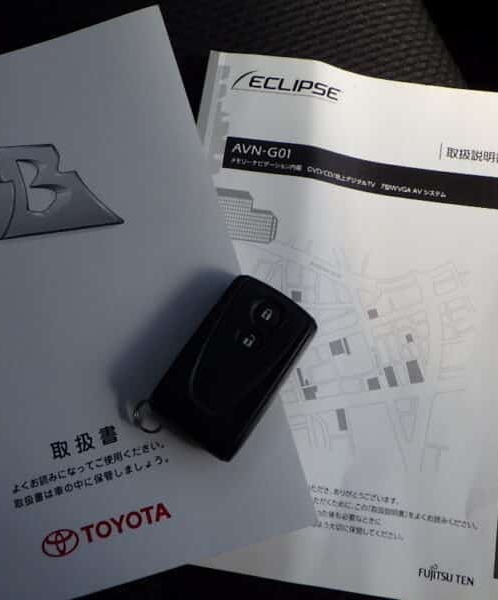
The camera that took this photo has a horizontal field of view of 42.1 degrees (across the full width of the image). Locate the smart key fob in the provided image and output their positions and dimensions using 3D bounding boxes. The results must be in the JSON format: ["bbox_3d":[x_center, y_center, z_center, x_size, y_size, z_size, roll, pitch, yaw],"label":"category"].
[{"bbox_3d":[-0.005,0.024,0.233,0.037,0.013,0.063,34,85,7],"label":"smart key fob"}]

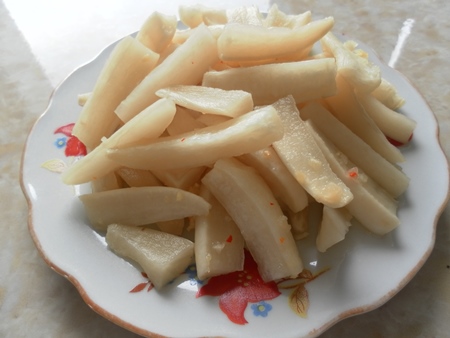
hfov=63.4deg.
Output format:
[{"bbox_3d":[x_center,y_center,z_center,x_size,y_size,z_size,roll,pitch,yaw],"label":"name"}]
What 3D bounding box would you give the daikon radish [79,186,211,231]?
[{"bbox_3d":[-0.036,0.018,0.162,0.057,0.015,0.011,-3,29,8],"label":"daikon radish"}]

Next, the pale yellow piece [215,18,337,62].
[{"bbox_3d":[0.025,-0.066,0.185,0.057,0.015,0.012,-5,34,3],"label":"pale yellow piece"}]

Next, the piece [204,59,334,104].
[{"bbox_3d":[0.021,-0.042,0.175,0.063,0.017,0.011,-4,29,2],"label":"piece"}]

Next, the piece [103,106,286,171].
[{"bbox_3d":[-0.013,-0.013,0.160,0.078,0.013,0.012,-10,34,3],"label":"piece"}]

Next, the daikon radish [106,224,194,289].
[{"bbox_3d":[-0.032,0.035,0.152,0.030,0.014,0.017,22,58,13],"label":"daikon radish"}]

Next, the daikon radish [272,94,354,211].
[{"bbox_3d":[0.037,-0.008,0.161,0.015,0.007,0.051,-20,67,-11],"label":"daikon radish"}]

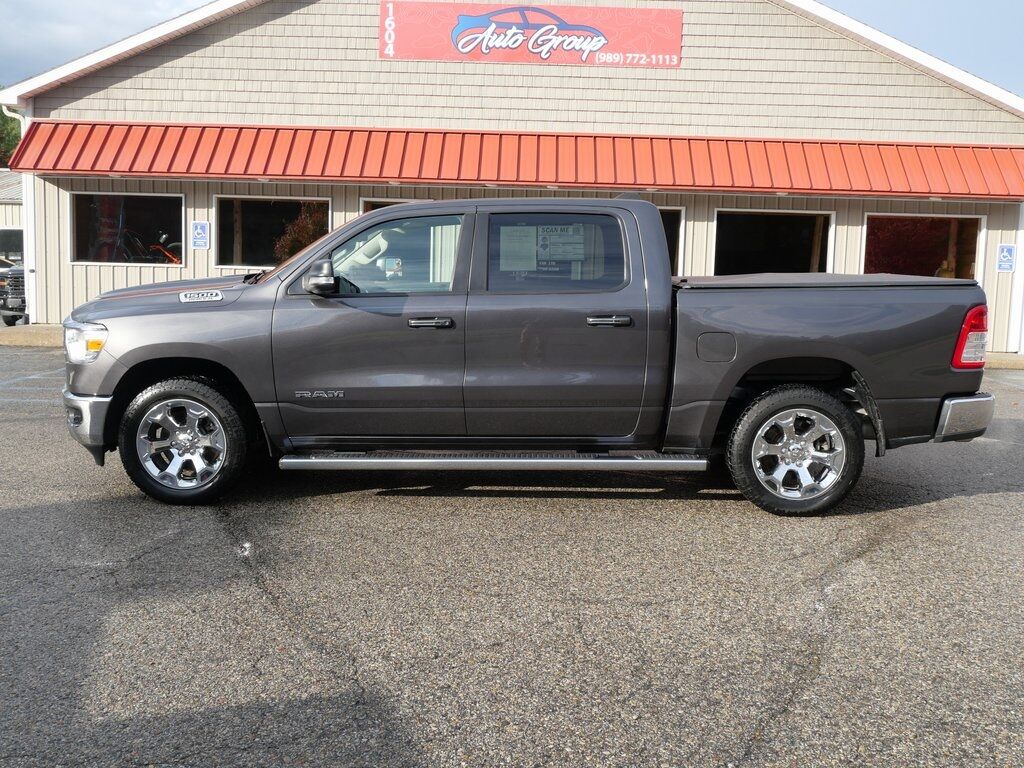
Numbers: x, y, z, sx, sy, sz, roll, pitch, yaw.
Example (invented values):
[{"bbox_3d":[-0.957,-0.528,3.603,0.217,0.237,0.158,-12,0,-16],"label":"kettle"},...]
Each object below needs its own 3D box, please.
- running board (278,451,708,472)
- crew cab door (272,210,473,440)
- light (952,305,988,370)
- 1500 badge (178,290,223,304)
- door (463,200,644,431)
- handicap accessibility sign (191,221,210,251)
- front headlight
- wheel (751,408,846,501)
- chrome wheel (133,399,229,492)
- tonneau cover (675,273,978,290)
[{"bbox_3d":[-0.115,0.458,6.008,2.522,0.088,0.180,0,6,2],"label":"running board"},{"bbox_3d":[-0.819,-0.373,6.016,1.186,1.352,0.260,0,6,2],"label":"crew cab door"},{"bbox_3d":[2.659,-0.279,5.874,0.226,0.378,0.200,0,6,2],"label":"light"},{"bbox_3d":[-1.871,-0.524,6.057,0.272,0.068,0.020,0,-14,2],"label":"1500 badge"},{"bbox_3d":[0.256,-0.377,5.978,1.084,1.359,0.260,0,6,2],"label":"door"},{"bbox_3d":[-5.229,-2.494,16.900,0.305,0.460,0.015,2,6,2],"label":"handicap accessibility sign"},{"bbox_3d":[-2.586,-0.259,6.180,0.370,0.240,0.340,0,6,2],"label":"front headlight"},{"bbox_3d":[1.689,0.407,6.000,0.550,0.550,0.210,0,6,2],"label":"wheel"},{"bbox_3d":[-1.981,0.352,6.122,0.550,0.550,0.210,0,6,2],"label":"chrome wheel"},{"bbox_3d":[1.871,-0.692,6.754,1.760,0.085,1.680,0,6,2],"label":"tonneau cover"}]

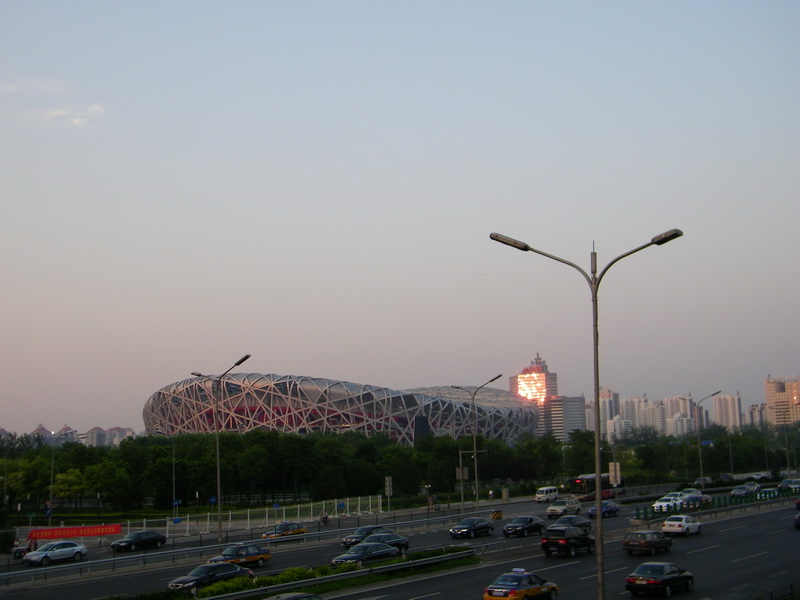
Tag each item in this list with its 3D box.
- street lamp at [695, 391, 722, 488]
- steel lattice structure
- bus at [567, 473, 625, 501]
[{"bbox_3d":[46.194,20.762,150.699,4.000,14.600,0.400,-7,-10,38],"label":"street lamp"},{"bbox_3d":[-50.373,95.822,835.301,332.000,68.500,296.000,-7,-10,34],"label":"steel lattice structure"},{"bbox_3d":[26.023,24.654,134.317,2.500,3.100,11.000,-7,-10,36],"label":"bus"}]

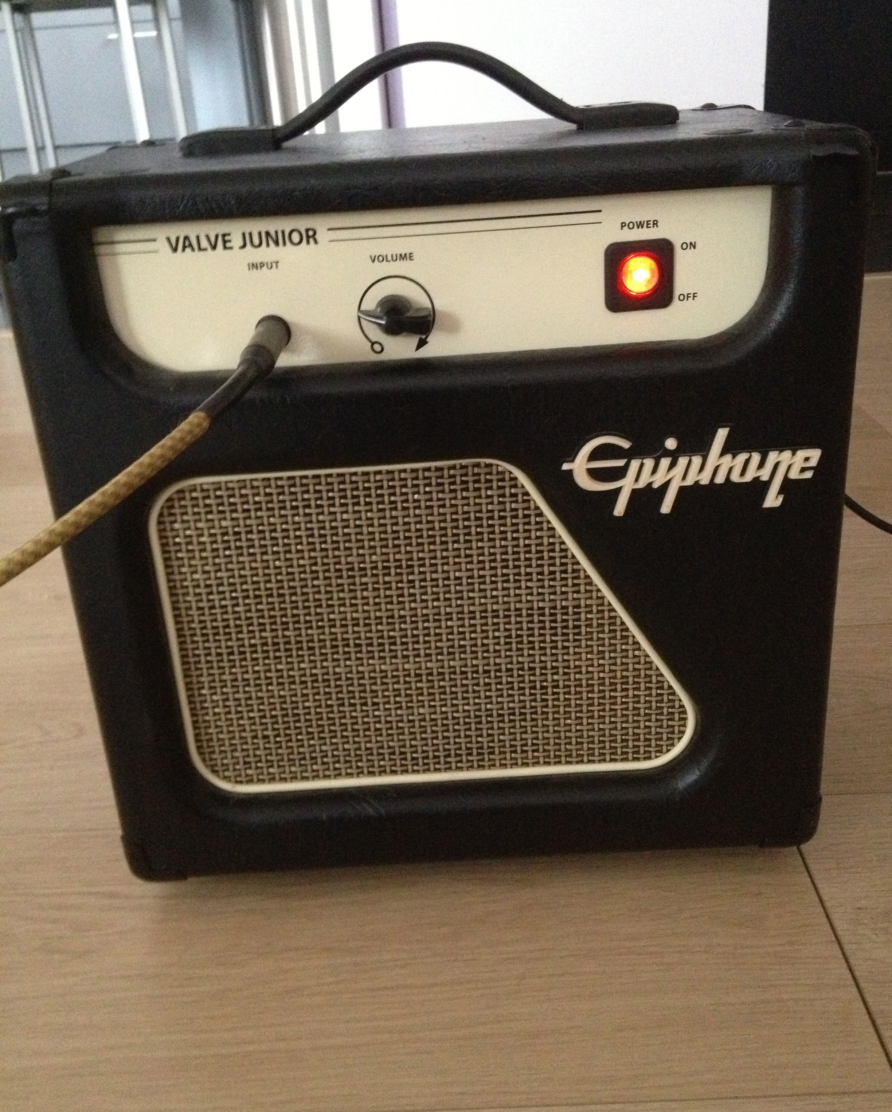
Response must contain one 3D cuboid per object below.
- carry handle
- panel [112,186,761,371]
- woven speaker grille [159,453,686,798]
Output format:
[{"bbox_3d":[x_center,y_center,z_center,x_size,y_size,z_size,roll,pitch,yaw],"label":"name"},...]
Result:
[{"bbox_3d":[-0.009,-0.211,0.545,0.230,0.042,0.029,-3,24,1],"label":"carry handle"},{"bbox_3d":[-0.004,-0.116,0.512,0.281,0.063,0.020,-3,24,1],"label":"panel"},{"bbox_3d":[-0.006,0.036,0.573,0.252,0.170,0.018,-3,24,1],"label":"woven speaker grille"}]

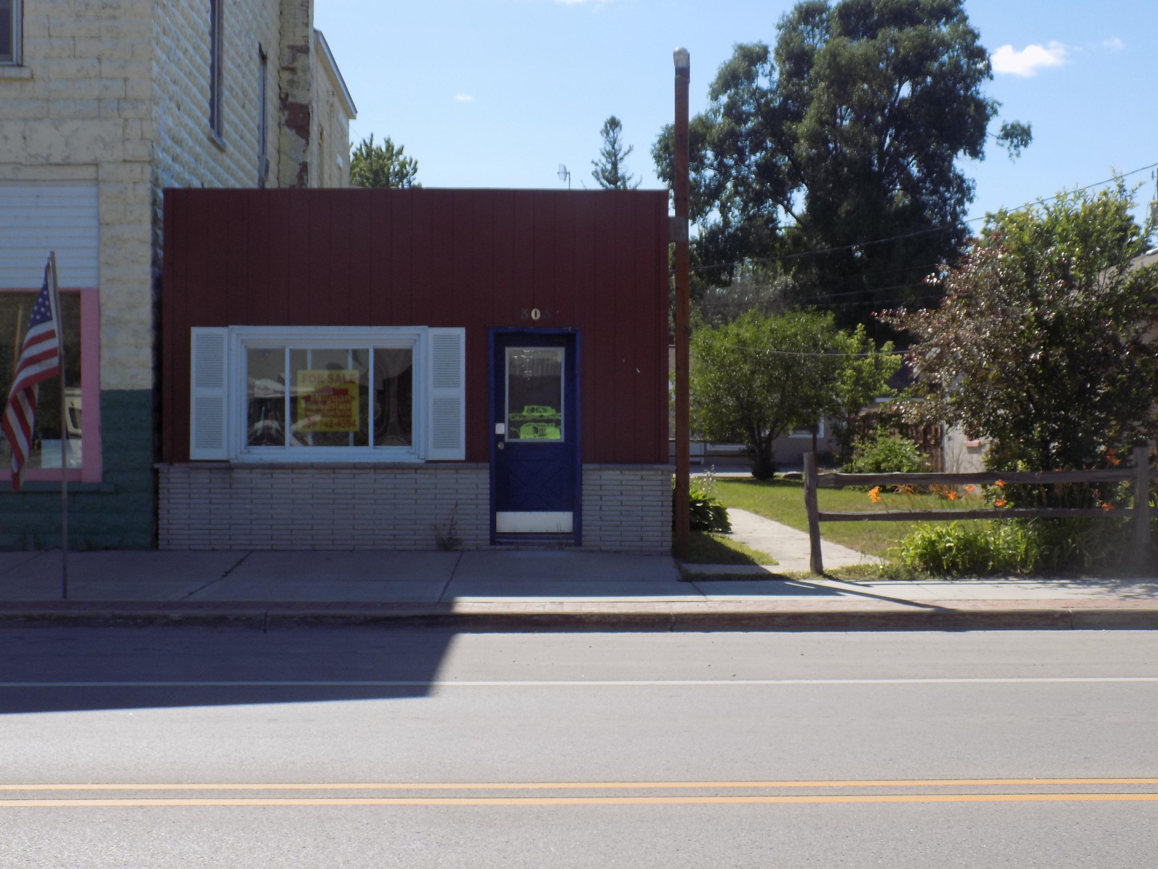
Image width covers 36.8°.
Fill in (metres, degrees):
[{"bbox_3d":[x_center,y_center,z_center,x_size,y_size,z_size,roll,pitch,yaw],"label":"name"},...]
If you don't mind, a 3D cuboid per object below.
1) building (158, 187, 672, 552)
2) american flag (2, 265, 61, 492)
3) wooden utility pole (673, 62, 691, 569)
[{"bbox_3d":[-1.710,-0.597,21.319,5.070,3.620,8.200,0,-1,-1],"label":"building"},{"bbox_3d":[-4.350,-0.440,13.800,0.470,1.800,0.270,0,-1,-1],"label":"american flag"},{"bbox_3d":[1.030,-1.310,17.350,0.170,5.100,0.170,0,-1,-1],"label":"wooden utility pole"}]

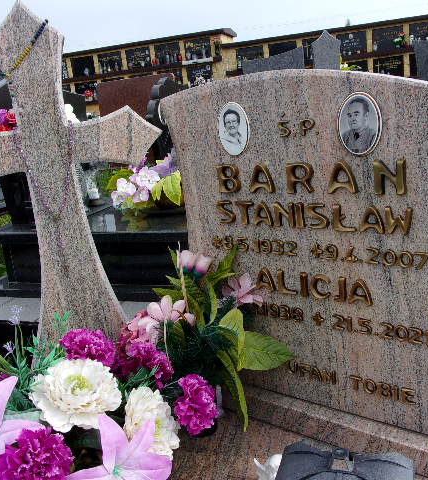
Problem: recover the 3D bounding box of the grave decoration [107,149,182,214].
[{"bbox_3d":[-0.331,-0.310,2.700,0.440,0.320,0.360,-1,16,21],"label":"grave decoration"}]

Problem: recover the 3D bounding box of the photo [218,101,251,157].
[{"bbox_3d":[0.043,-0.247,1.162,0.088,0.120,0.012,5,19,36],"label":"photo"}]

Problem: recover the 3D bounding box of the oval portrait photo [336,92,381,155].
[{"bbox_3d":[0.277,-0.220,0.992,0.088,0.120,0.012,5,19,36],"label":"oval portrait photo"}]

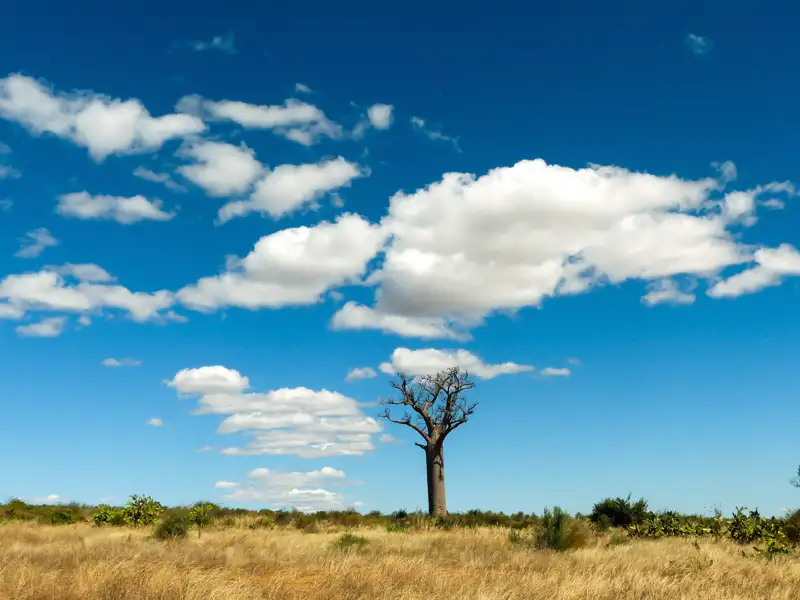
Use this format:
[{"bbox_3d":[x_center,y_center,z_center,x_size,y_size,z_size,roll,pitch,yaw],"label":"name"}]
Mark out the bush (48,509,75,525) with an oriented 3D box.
[{"bbox_3d":[-22.818,14.593,62.314,1.750,1.050,1.490,0,-13,0],"label":"bush"}]

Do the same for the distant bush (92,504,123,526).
[{"bbox_3d":[-17.565,12.939,55.512,1.800,1.290,1.620,0,-13,0],"label":"distant bush"}]

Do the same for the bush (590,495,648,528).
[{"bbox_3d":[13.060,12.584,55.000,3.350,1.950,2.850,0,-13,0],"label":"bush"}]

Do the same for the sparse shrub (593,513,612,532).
[{"bbox_3d":[10.010,10.998,45.697,0.990,0.960,0.890,0,-13,0],"label":"sparse shrub"}]

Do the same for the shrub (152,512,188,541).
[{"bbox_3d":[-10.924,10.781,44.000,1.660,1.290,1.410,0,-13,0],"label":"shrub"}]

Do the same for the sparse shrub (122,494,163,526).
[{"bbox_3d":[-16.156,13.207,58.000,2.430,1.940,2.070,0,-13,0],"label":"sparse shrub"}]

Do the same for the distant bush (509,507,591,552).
[{"bbox_3d":[5.014,7.696,31.000,2.670,1.490,2.270,0,-13,0],"label":"distant bush"}]

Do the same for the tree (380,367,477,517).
[{"bbox_3d":[2.231,11.047,72.376,7.510,11.800,6.760,0,-13,0],"label":"tree"}]

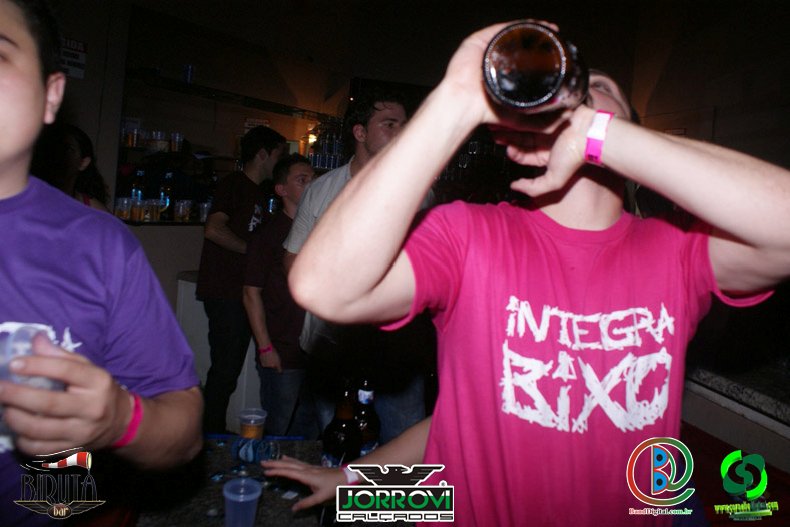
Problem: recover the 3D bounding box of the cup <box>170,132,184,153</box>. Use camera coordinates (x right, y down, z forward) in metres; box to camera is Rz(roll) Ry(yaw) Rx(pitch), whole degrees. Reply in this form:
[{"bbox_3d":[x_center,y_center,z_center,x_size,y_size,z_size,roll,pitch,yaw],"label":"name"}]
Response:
[{"bbox_3d":[-1.255,-0.697,3.420,0.076,0.108,0.076,5,3,0],"label":"cup"}]

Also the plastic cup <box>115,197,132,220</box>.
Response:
[{"bbox_3d":[-1.314,-0.265,2.870,0.077,0.109,0.077,5,3,0],"label":"plastic cup"}]

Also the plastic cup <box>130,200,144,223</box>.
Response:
[{"bbox_3d":[-1.273,-0.262,2.930,0.077,0.109,0.077,5,3,0],"label":"plastic cup"}]

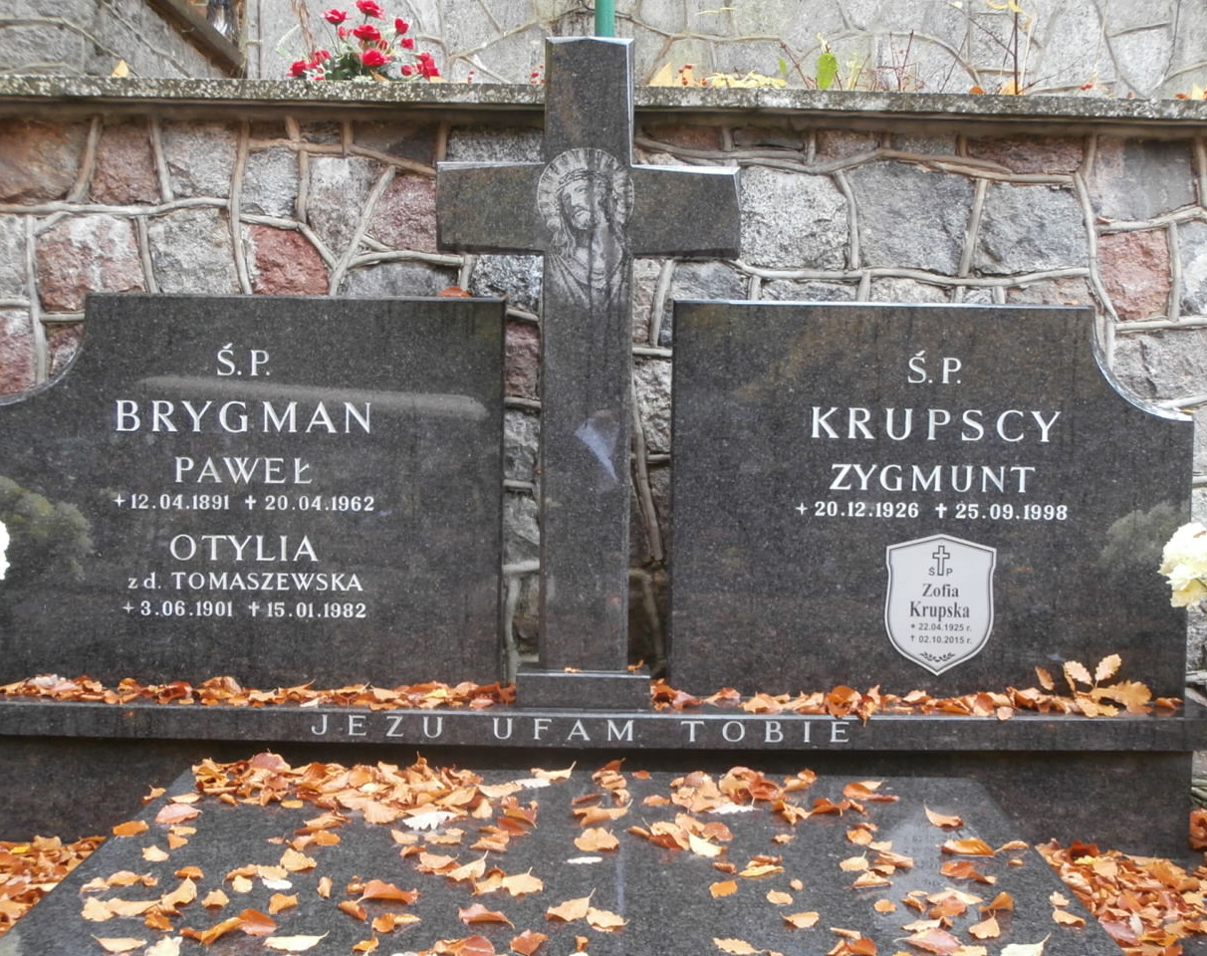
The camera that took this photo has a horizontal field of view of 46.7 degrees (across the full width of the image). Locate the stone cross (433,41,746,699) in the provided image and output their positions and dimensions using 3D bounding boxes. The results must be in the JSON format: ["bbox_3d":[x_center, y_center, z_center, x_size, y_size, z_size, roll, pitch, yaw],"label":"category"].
[{"bbox_3d":[-0.027,-0.164,2.247,0.482,1.060,0.100,1,3,0],"label":"stone cross"}]

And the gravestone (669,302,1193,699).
[{"bbox_3d":[0.539,0.043,2.330,0.851,0.655,0.075,1,3,0],"label":"gravestone"}]

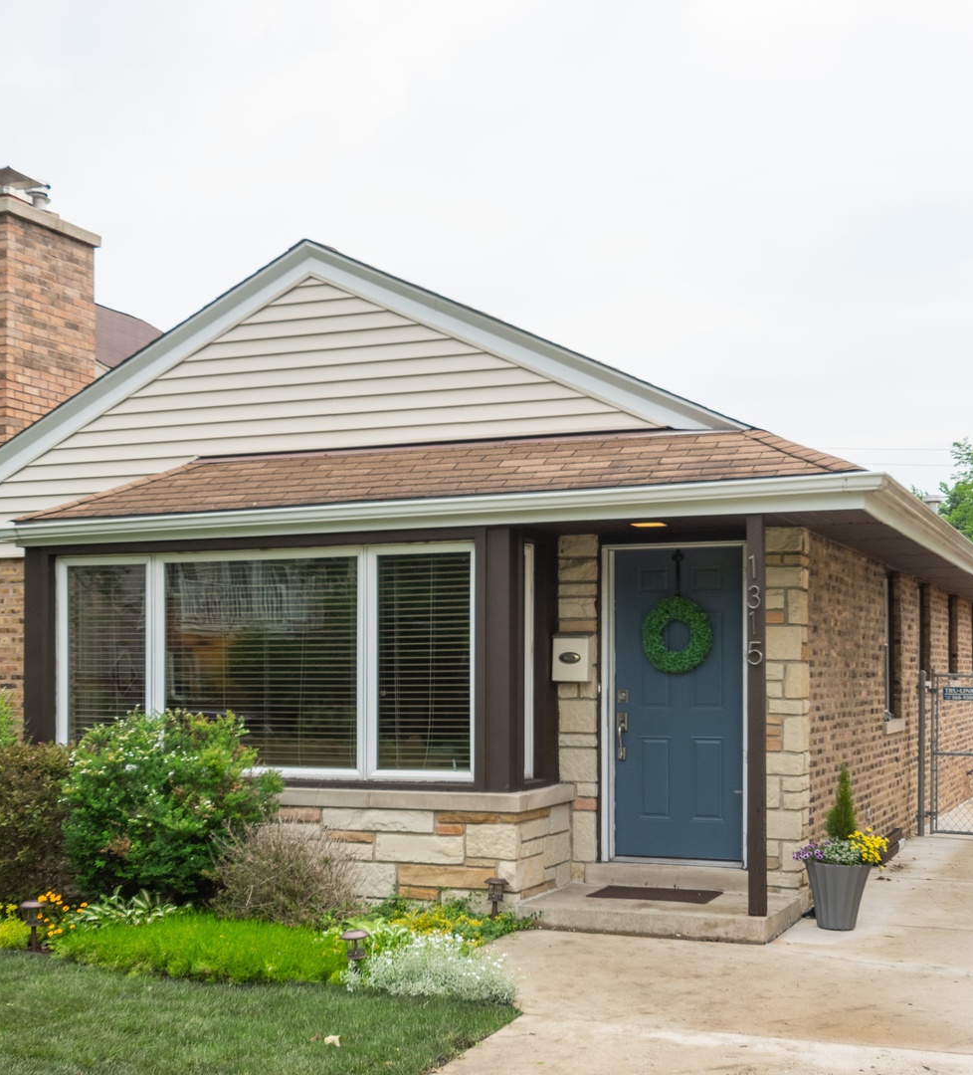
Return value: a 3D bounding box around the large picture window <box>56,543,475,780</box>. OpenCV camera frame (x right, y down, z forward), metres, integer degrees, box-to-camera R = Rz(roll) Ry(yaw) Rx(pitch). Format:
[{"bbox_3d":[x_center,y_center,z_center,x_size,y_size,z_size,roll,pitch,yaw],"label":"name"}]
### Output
[{"bbox_3d":[-1.569,0.835,10.856,3.240,1.520,0.140,-2,-5,22],"label":"large picture window"}]

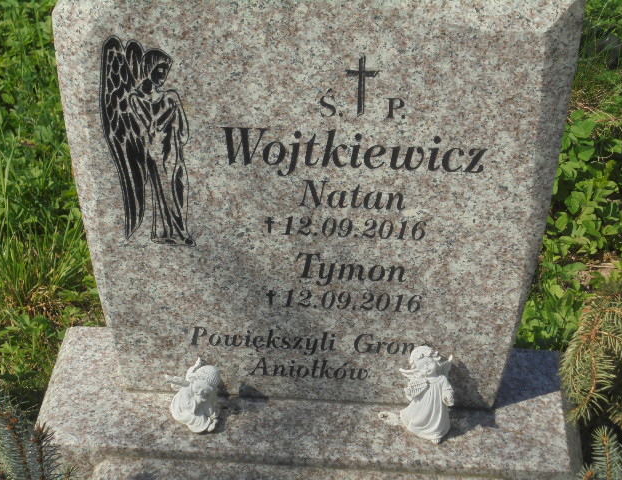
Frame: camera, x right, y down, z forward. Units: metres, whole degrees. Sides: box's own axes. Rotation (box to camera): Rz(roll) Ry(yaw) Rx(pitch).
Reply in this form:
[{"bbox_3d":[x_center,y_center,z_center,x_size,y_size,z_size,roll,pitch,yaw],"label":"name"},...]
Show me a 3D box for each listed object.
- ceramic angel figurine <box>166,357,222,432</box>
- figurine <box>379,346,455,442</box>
[{"bbox_3d":[-0.126,0.164,1.456,0.051,0.082,0.055,-24,43,-28],"label":"ceramic angel figurine"},{"bbox_3d":[0.120,0.157,1.438,0.070,0.116,0.061,-14,39,-18],"label":"figurine"}]

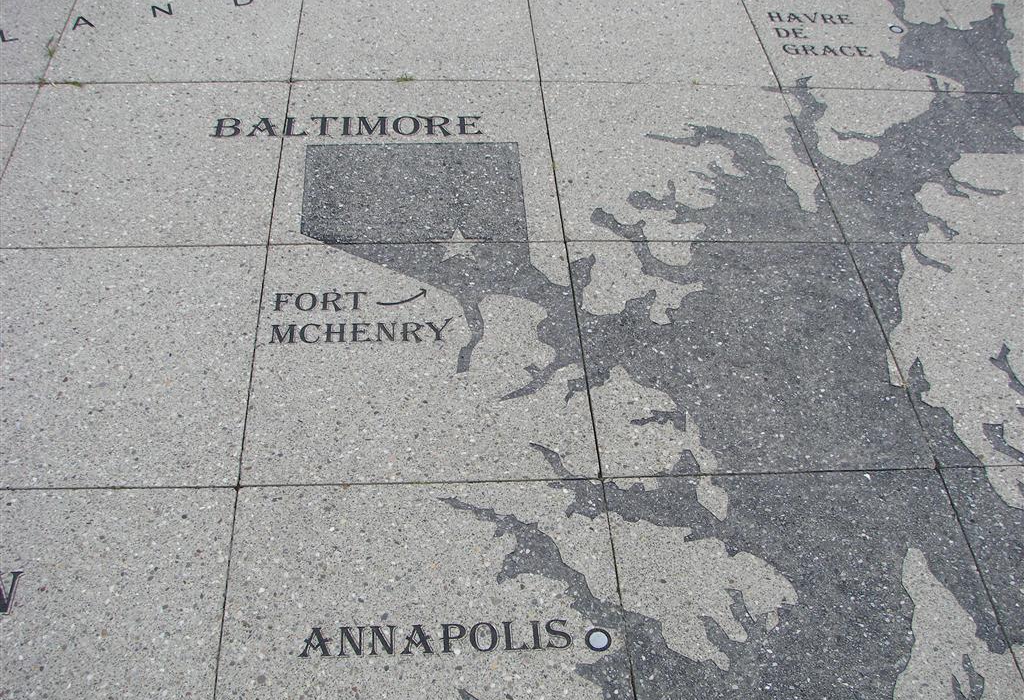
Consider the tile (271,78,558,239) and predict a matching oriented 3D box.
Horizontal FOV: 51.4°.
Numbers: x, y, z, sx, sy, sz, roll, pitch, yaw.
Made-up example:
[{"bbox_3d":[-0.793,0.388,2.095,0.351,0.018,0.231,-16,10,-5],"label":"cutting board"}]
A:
[{"bbox_3d":[-0.216,-0.430,2.458,0.605,0.045,0.605,-1,47,-4],"label":"tile"}]

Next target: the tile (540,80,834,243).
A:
[{"bbox_3d":[0.398,-0.435,2.503,0.605,0.045,0.605,-1,47,-4],"label":"tile"}]

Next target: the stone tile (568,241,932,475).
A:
[{"bbox_3d":[0.435,0.008,2.083,0.605,0.045,0.605,-1,47,-4],"label":"stone tile"}]

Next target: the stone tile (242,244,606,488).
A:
[{"bbox_3d":[-0.174,0.017,2.036,0.605,0.045,0.605,-1,47,-4],"label":"stone tile"}]

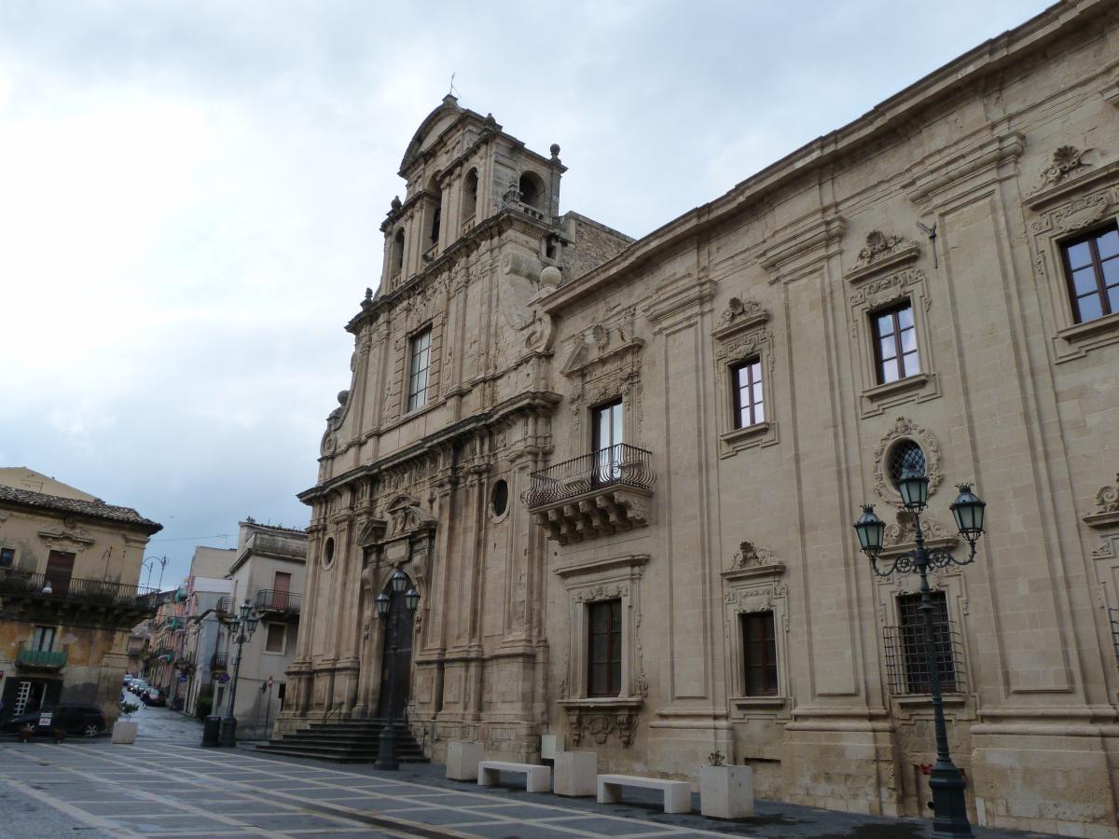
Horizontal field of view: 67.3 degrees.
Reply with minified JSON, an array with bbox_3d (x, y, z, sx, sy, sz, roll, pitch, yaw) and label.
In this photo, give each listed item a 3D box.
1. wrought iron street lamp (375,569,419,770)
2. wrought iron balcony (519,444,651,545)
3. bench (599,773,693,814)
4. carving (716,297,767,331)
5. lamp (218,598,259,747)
[{"bbox_3d":[-4.436,6.700,22.887,0.600,5.200,1.950,16,-24,-36],"label":"wrought iron street lamp"},{"bbox_3d":[0.666,2.113,22.416,1.300,1.910,3.820,16,-24,-37],"label":"wrought iron balcony"},{"bbox_3d":[1.498,6.752,15.170,0.470,0.460,1.870,16,-24,-37],"label":"bench"},{"bbox_3d":[4.345,-2.571,20.247,0.300,0.630,1.240,16,-24,-37],"label":"carving"},{"bbox_3d":[-11.999,9.451,31.567,0.600,5.250,1.950,16,-24,-36],"label":"lamp"}]

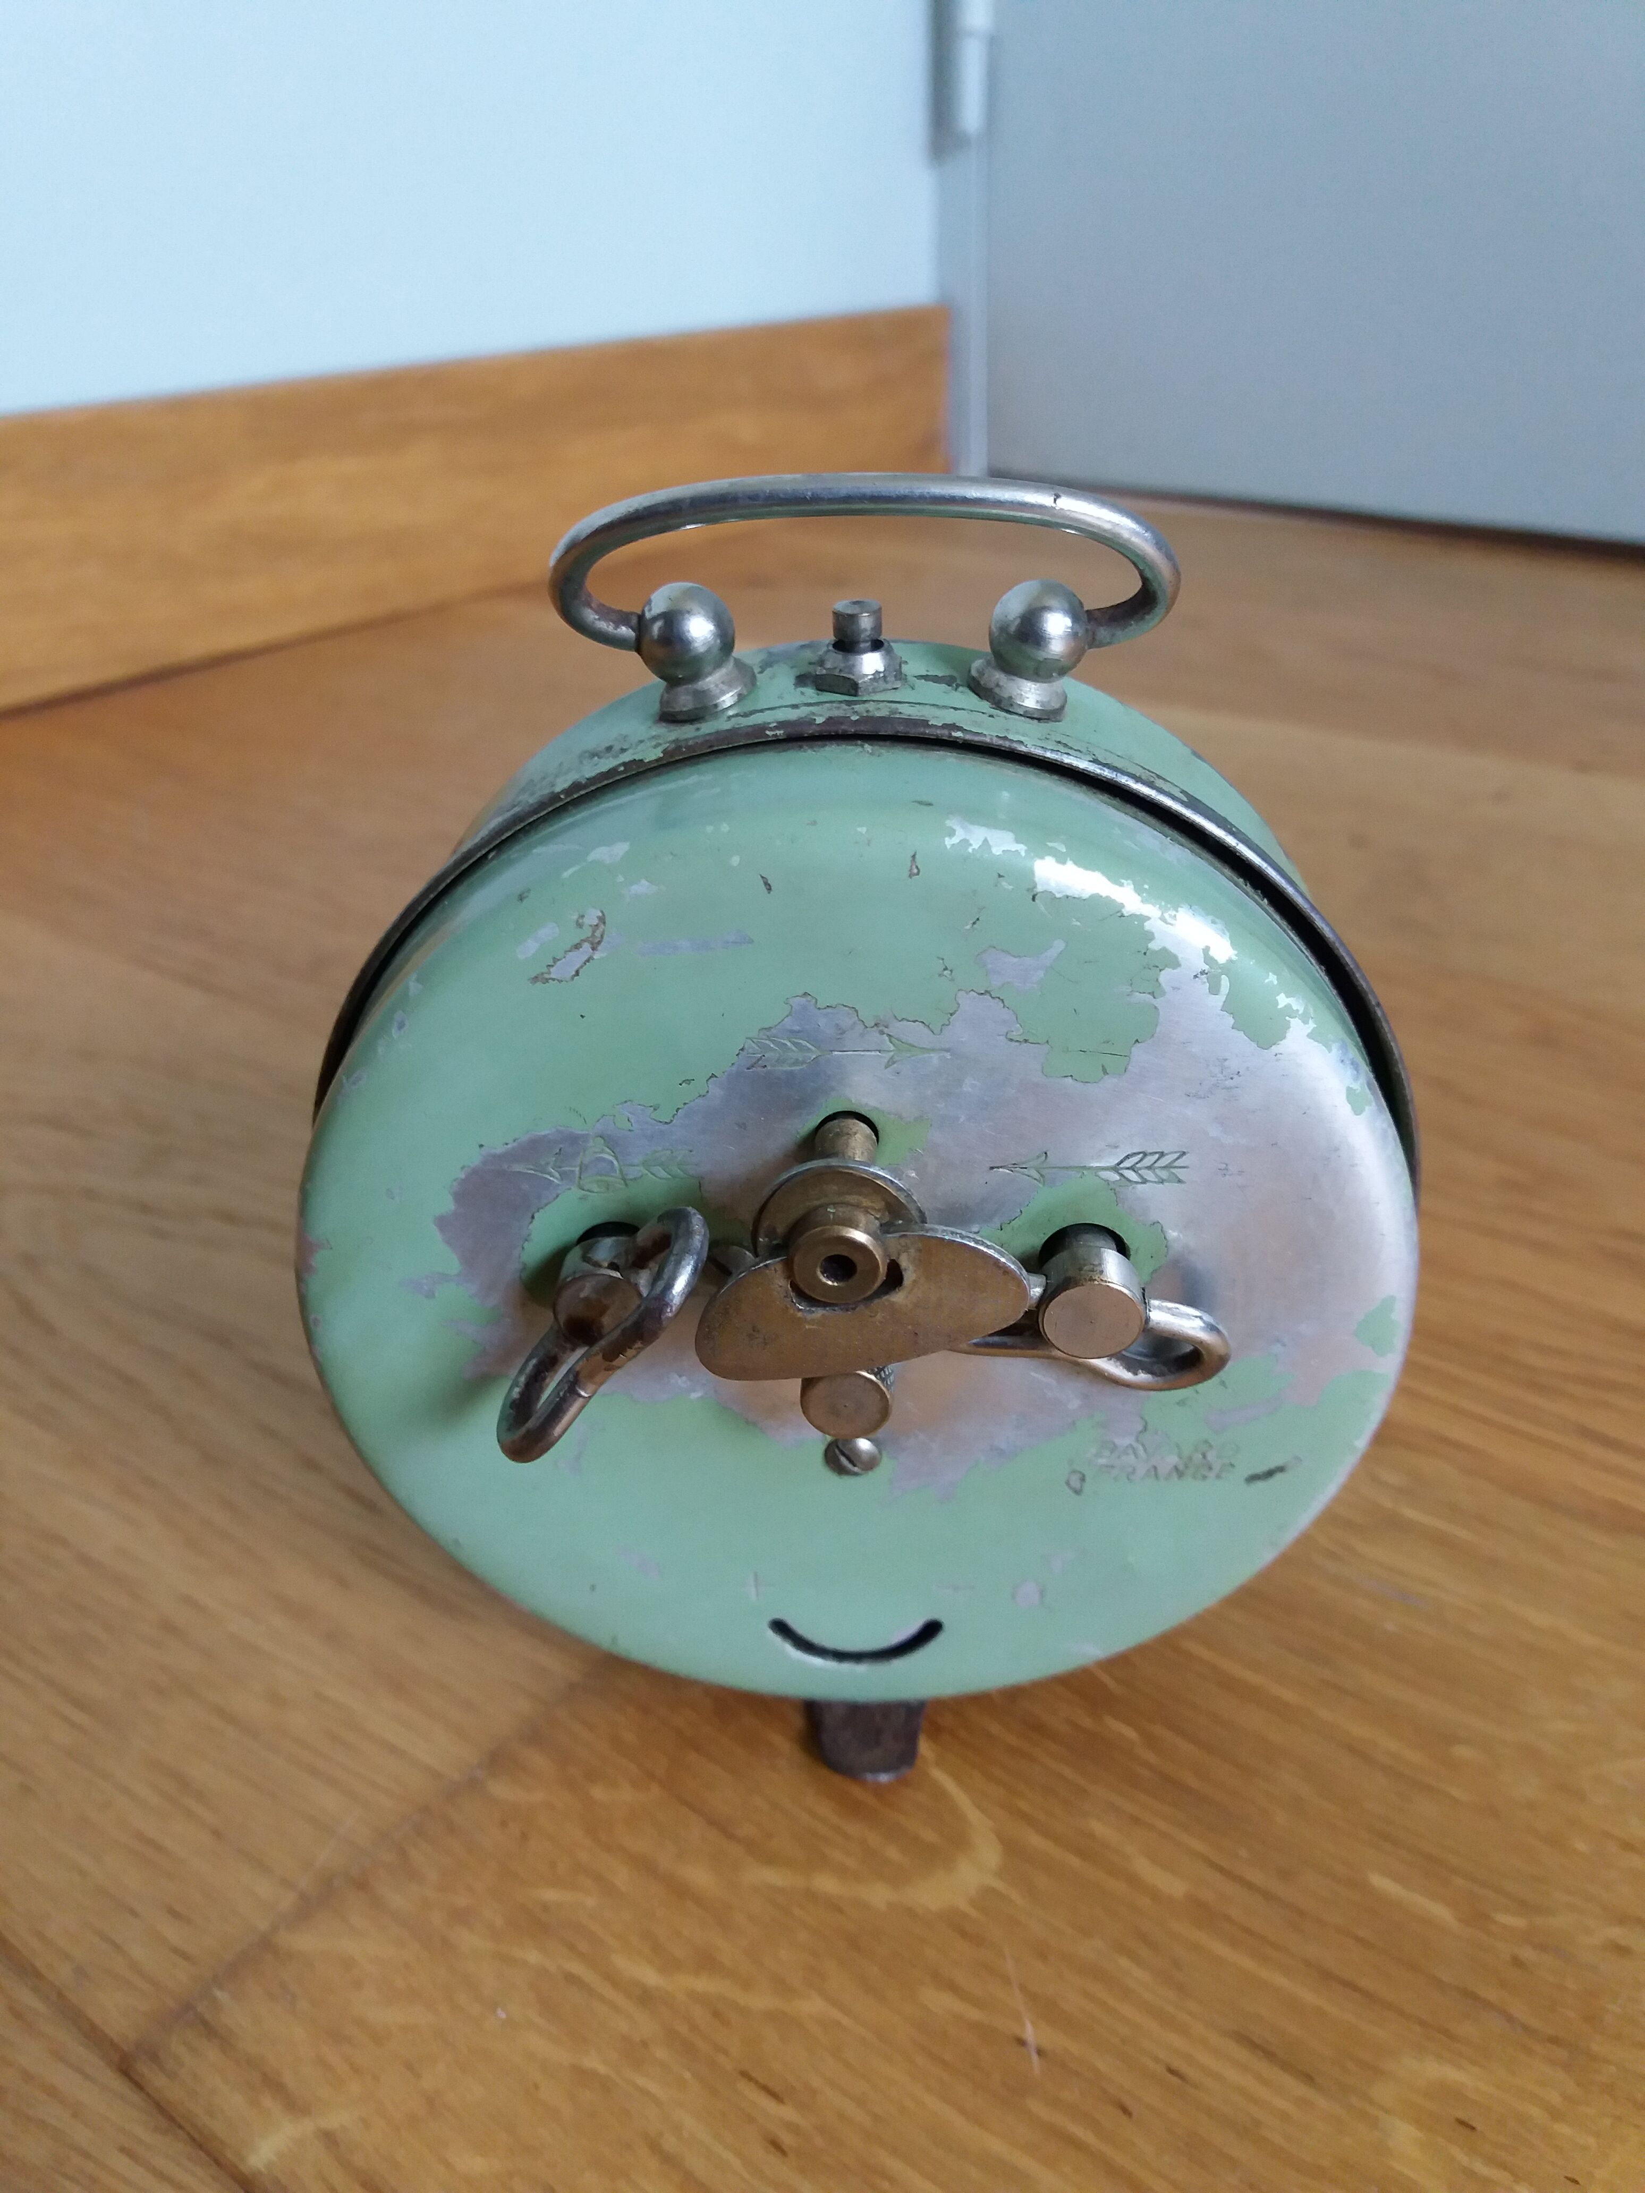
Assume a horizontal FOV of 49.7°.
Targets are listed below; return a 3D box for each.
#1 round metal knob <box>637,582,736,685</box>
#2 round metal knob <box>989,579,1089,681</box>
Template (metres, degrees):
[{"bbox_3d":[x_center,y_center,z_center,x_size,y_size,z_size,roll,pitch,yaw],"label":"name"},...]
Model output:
[{"bbox_3d":[-0.011,-0.036,0.137,0.008,0.008,0.008,0,29,0],"label":"round metal knob"},{"bbox_3d":[0.017,-0.036,0.137,0.008,0.008,0.008,0,29,0],"label":"round metal knob"}]

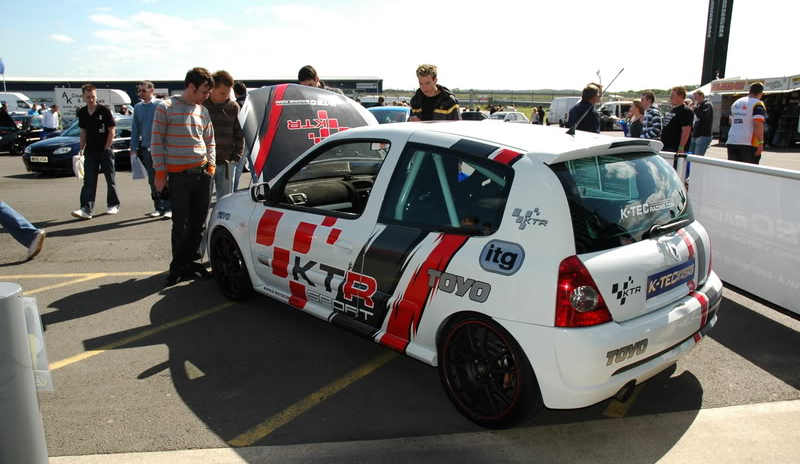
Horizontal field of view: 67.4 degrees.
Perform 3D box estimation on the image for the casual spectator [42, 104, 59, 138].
[{"bbox_3d":[-11.561,-3.397,19.831,0.520,1.690,0.380,-3,12,-17],"label":"casual spectator"}]

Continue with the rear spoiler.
[{"bbox_3d":[1.018,-0.414,3.038,1.120,0.100,0.210,-10,16,-42],"label":"rear spoiler"}]

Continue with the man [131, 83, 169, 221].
[{"bbox_3d":[-3.346,-1.077,8.072,0.560,1.780,0.420,4,12,17],"label":"man"}]

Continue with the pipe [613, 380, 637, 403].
[{"bbox_3d":[0.996,0.716,2.753,0.090,0.085,0.130,-10,16,-42],"label":"pipe"}]

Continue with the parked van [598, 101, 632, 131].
[{"bbox_3d":[15.632,-8.140,42.308,4.500,1.920,1.880,-8,14,-36],"label":"parked van"}]

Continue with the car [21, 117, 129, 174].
[{"bbox_3d":[-6.483,-2.046,13.762,1.680,1.380,3.950,5,13,24],"label":"car"}]

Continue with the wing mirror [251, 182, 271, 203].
[{"bbox_3d":[-0.903,-0.257,3.830,0.190,0.135,0.110,-10,16,-42],"label":"wing mirror"}]

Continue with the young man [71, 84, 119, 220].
[{"bbox_3d":[-4.114,-1.075,8.073,0.600,1.770,0.450,1,12,6],"label":"young man"}]

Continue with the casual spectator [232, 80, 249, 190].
[{"bbox_3d":[-1.899,-0.918,7.322,0.470,1.780,0.360,1,12,6],"label":"casual spectator"}]

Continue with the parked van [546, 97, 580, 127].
[{"bbox_3d":[13.037,-8.911,44.788,4.800,2.120,1.920,-8,14,-36],"label":"parked van"}]

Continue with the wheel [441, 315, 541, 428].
[{"bbox_3d":[0.441,0.619,2.838,0.205,0.585,0.585,-10,16,-42],"label":"wheel"}]

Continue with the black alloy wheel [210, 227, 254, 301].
[{"bbox_3d":[-1.267,0.242,4.655,0.205,0.585,0.585,-10,16,-42],"label":"black alloy wheel"}]

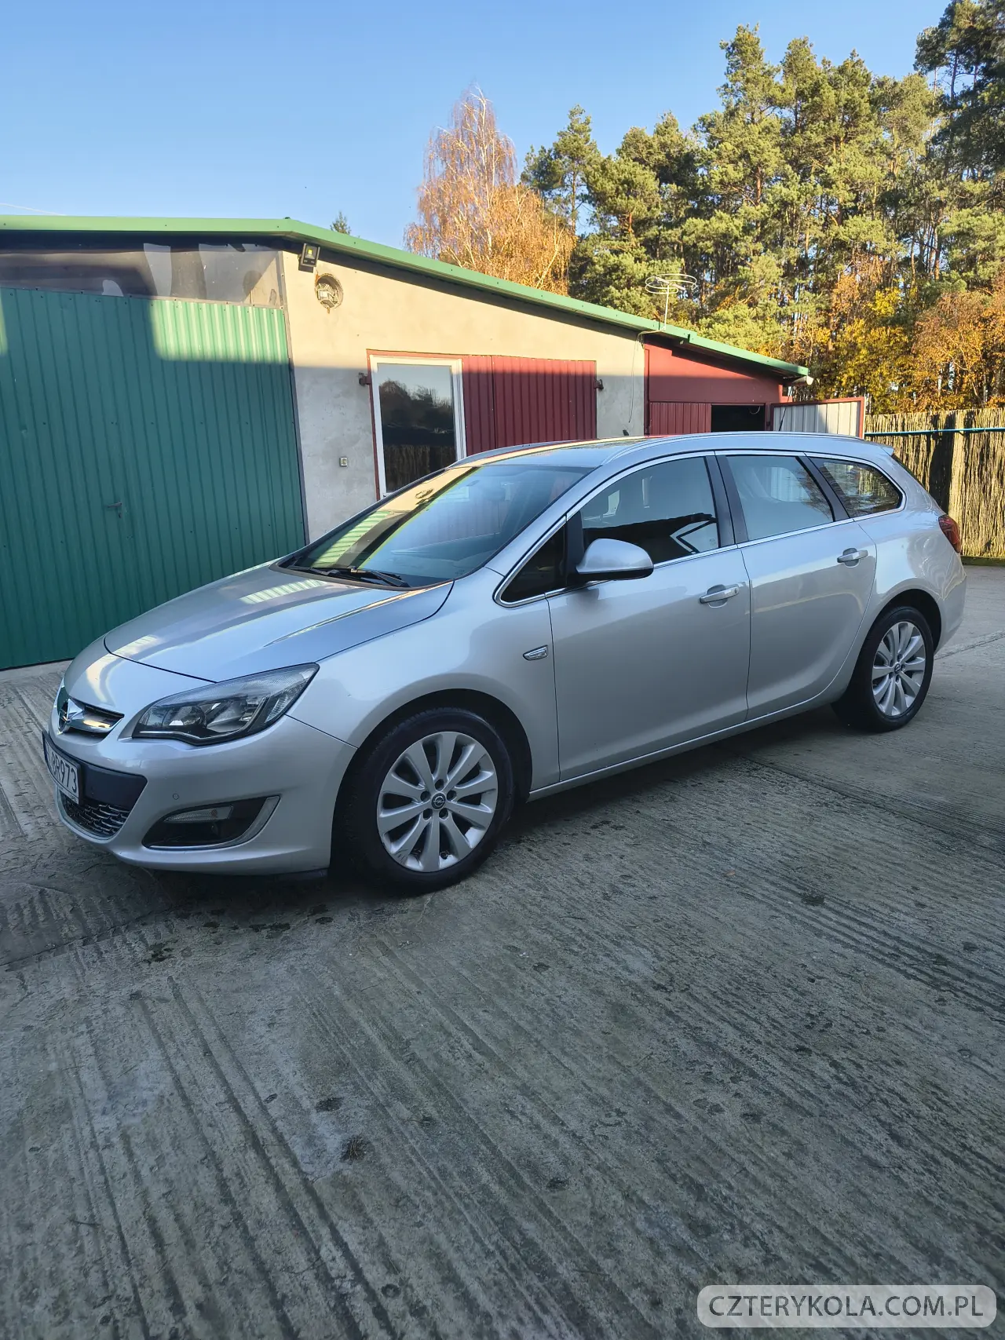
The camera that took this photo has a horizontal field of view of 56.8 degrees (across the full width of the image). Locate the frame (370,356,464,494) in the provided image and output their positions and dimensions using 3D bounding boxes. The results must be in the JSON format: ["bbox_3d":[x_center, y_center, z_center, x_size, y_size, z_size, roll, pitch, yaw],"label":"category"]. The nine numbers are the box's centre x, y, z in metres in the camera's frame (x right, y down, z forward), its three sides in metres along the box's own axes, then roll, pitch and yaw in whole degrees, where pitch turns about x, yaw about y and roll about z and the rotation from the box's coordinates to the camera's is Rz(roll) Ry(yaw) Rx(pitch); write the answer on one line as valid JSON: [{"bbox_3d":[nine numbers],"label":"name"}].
[{"bbox_3d":[-0.800,-2.344,9.144,1.070,1.420,0.100,-13,17,-38],"label":"frame"}]

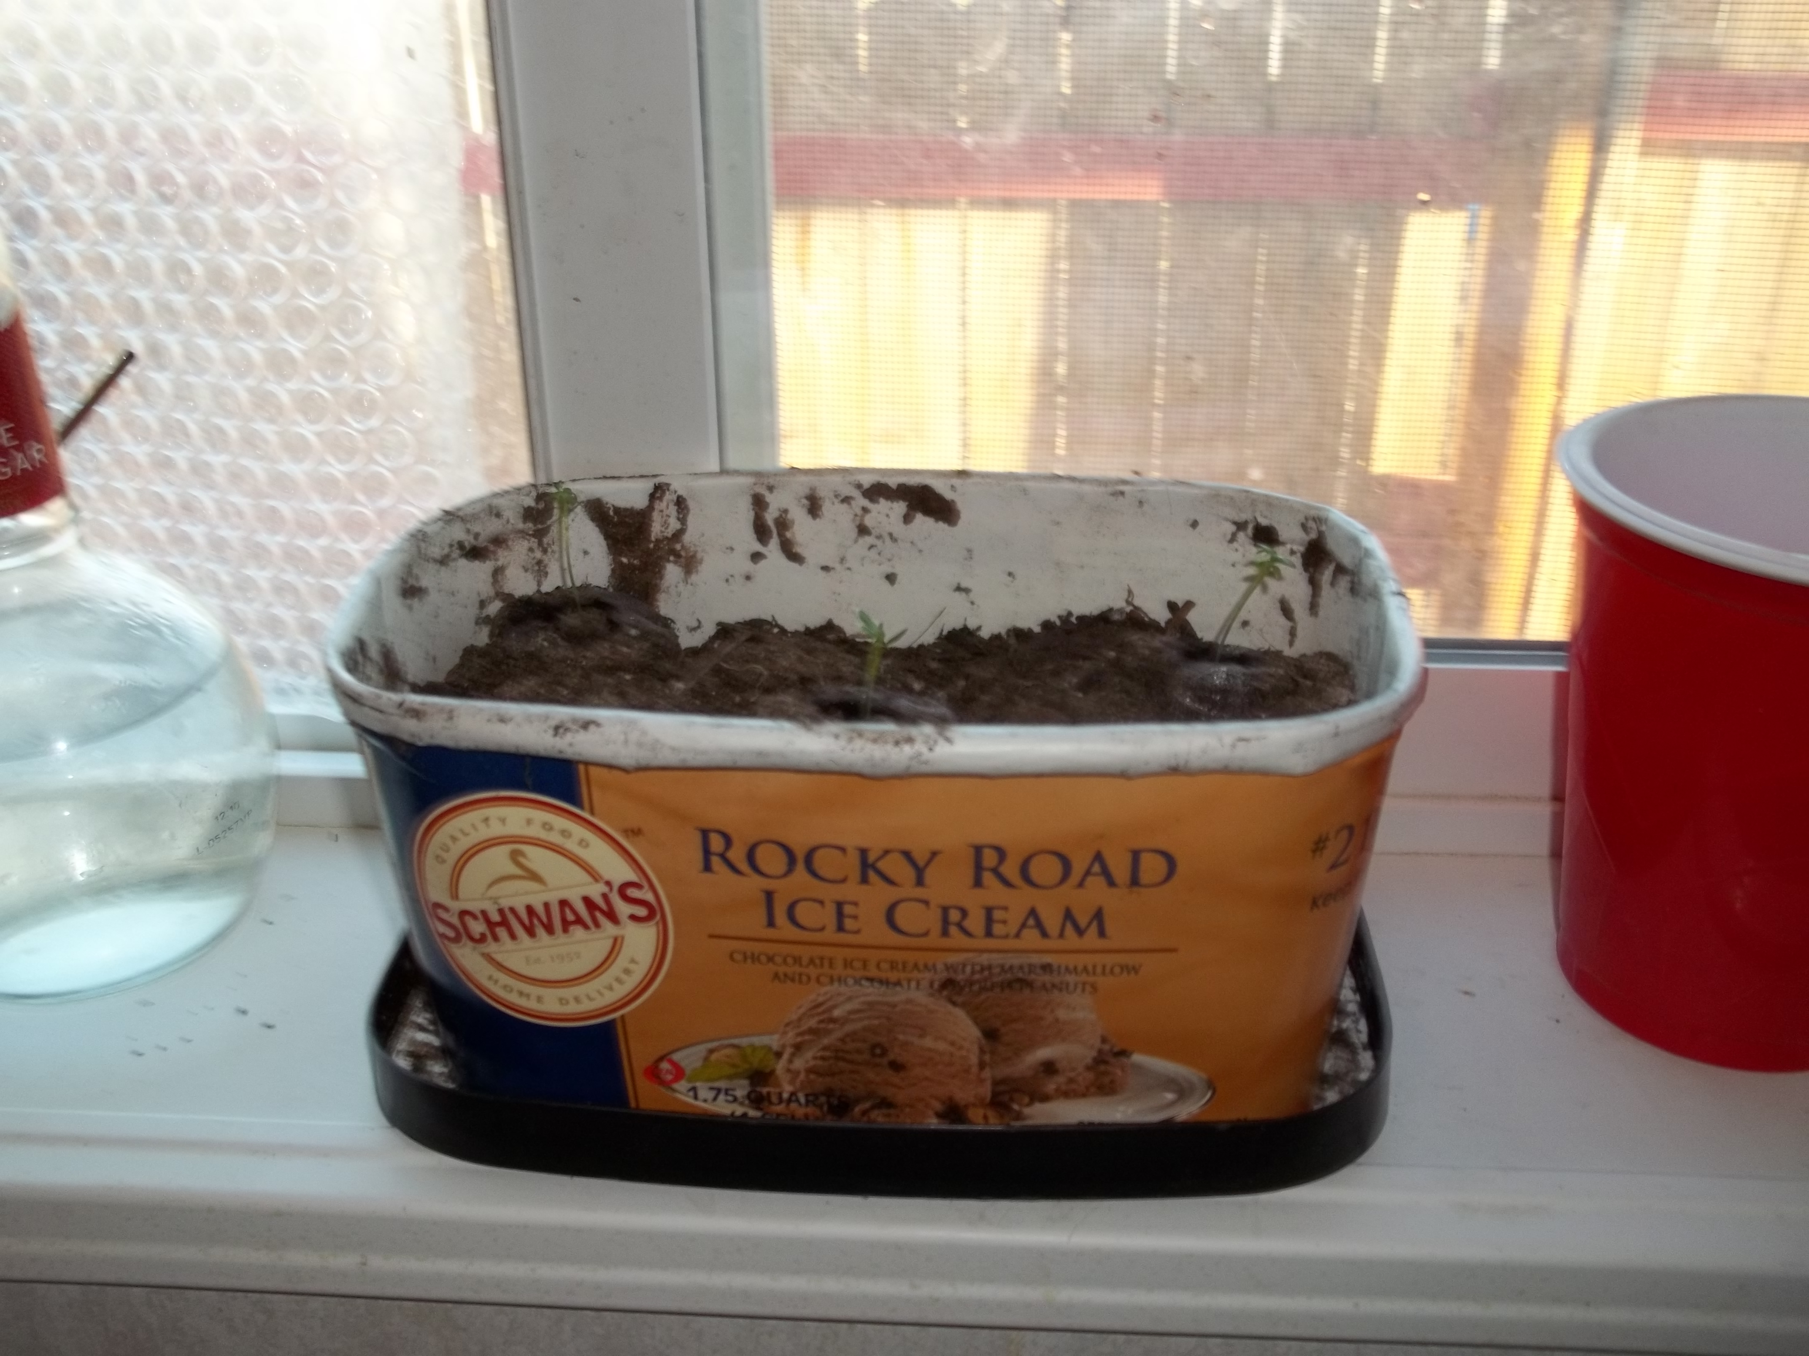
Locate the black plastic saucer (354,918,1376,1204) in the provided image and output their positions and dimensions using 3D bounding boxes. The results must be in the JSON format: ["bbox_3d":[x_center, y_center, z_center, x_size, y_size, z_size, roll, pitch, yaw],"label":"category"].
[{"bbox_3d":[-0.004,0.058,0.356,0.194,0.015,0.127,1,24,4],"label":"black plastic saucer"}]

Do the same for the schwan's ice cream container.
[{"bbox_3d":[-0.004,0.023,0.334,0.187,0.091,0.134,1,24,5],"label":"schwan's ice cream container"}]

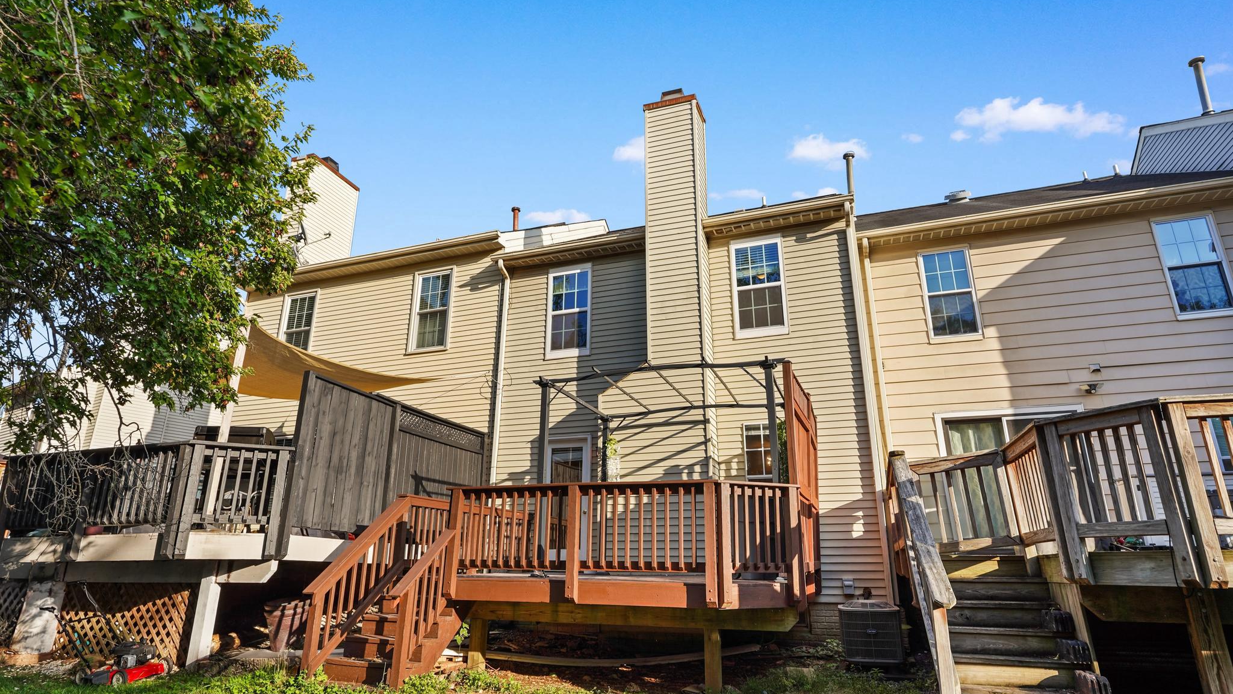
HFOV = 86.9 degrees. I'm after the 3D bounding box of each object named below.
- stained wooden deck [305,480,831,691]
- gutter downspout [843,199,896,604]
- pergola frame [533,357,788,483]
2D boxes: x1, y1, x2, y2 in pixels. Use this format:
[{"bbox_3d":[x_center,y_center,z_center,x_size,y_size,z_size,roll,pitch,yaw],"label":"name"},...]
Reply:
[{"bbox_3d":[-0.160,2.710,7.646,4.780,1.860,4.500,-6,-19,19],"label":"stained wooden deck"},{"bbox_3d":[3.552,0.706,9.160,0.110,5.800,0.420,-6,-19,19],"label":"gutter downspout"},{"bbox_3d":[0.741,1.583,7.873,2.940,2.260,2.480,-6,-19,19],"label":"pergola frame"}]

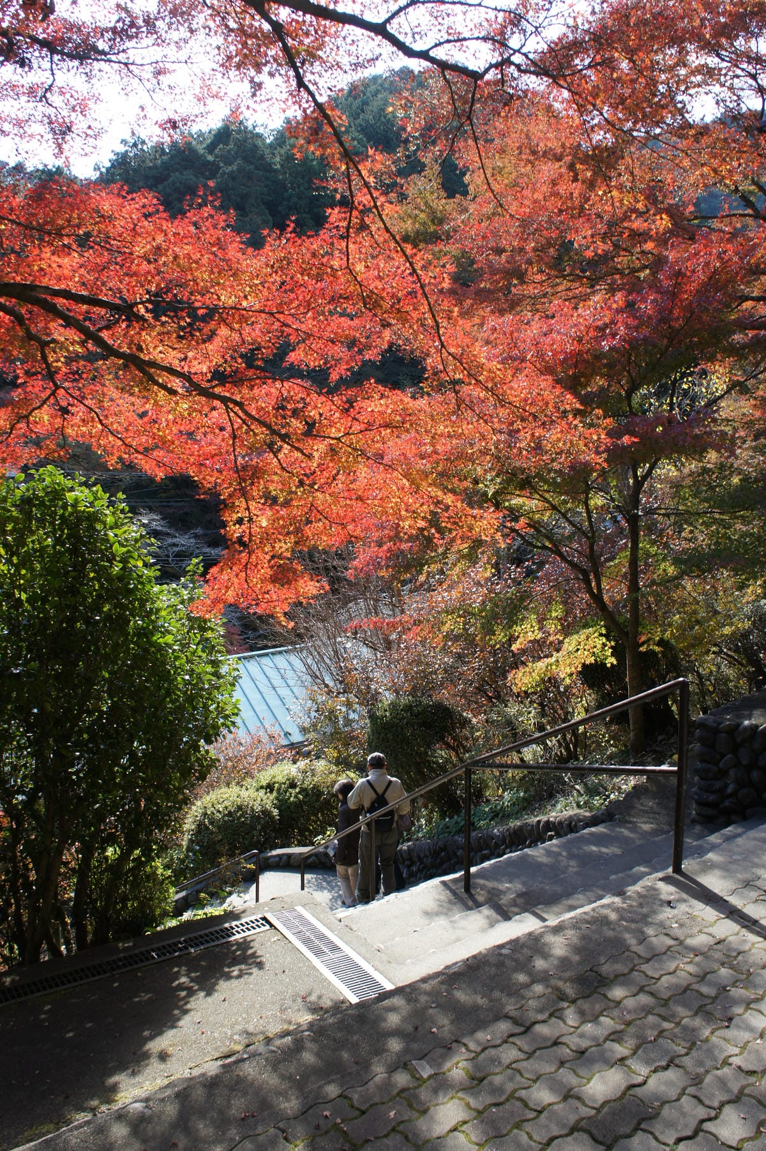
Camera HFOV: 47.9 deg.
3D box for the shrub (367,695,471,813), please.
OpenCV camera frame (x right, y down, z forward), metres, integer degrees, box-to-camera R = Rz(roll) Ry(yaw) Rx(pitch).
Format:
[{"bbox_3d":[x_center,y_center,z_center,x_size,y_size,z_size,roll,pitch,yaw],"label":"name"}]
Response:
[{"bbox_3d":[0.453,2.316,11.000,1.300,1.525,1.300,0,1,0],"label":"shrub"}]

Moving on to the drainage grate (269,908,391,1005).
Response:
[{"bbox_3d":[-0.249,1.592,3.645,0.185,0.030,0.922,-1,1,-29],"label":"drainage grate"}]

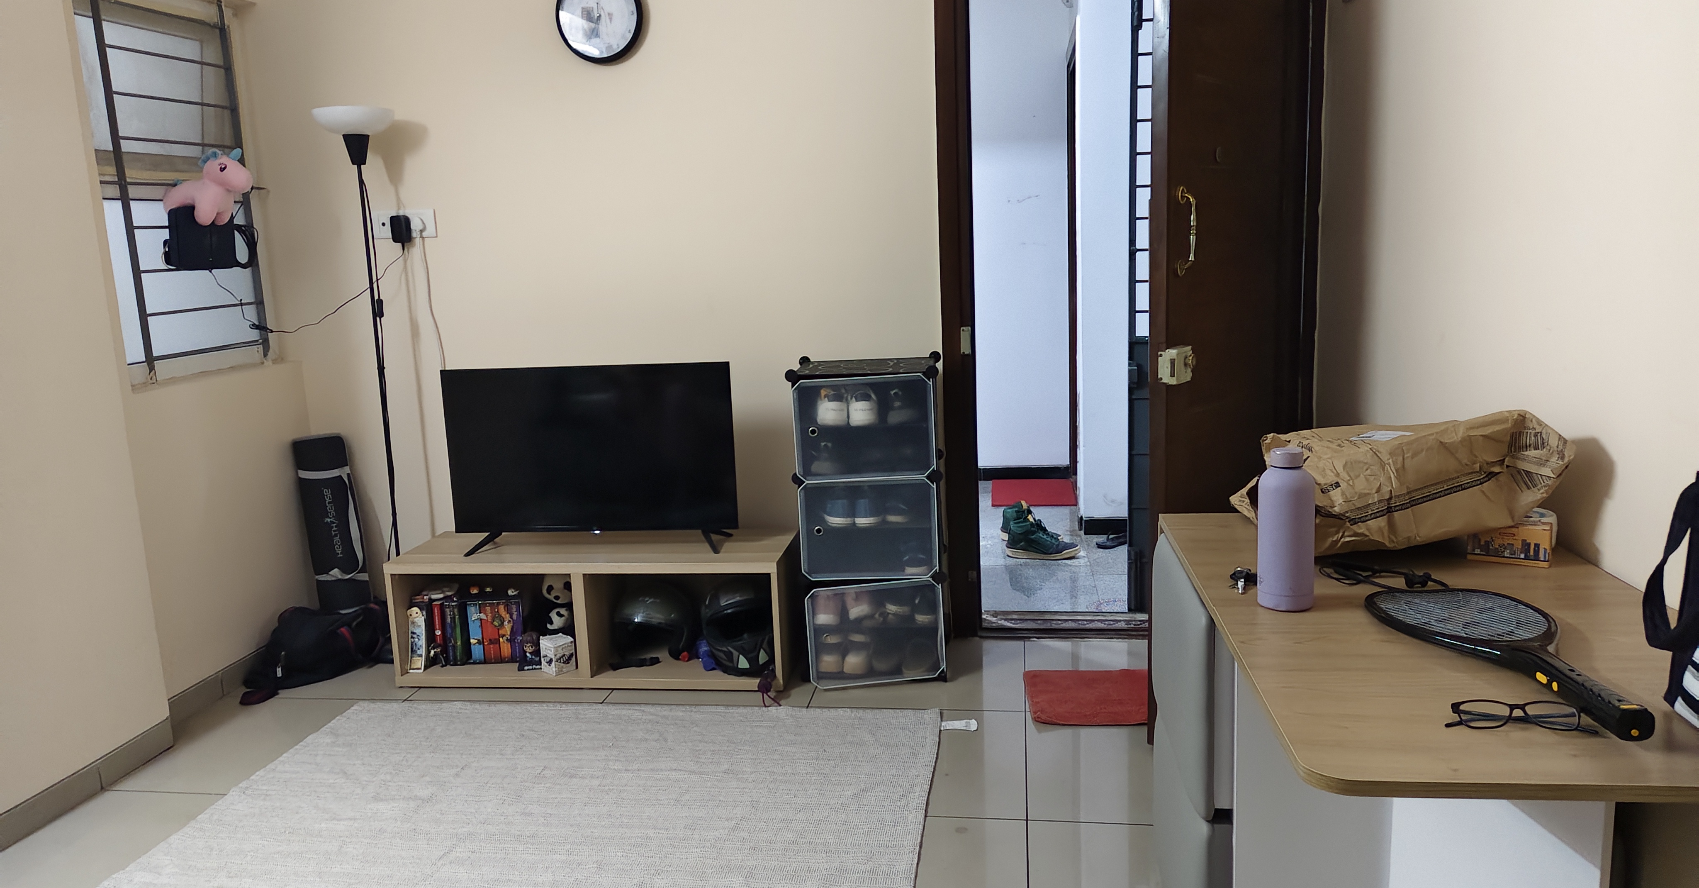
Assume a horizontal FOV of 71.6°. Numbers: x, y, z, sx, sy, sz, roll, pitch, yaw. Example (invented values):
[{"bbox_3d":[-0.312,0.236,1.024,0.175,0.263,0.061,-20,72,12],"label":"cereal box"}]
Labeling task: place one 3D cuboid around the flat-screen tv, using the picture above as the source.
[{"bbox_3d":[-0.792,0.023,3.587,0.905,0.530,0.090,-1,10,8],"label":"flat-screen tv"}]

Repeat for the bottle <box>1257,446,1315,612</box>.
[{"bbox_3d":[0.610,0.116,1.657,0.077,0.227,0.077,-1,10,8],"label":"bottle"}]

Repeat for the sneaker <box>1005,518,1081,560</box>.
[{"bbox_3d":[0.772,0.370,4.717,0.285,0.166,0.110,1,11,16],"label":"sneaker"}]

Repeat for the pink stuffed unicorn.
[{"bbox_3d":[-1.887,-0.759,3.465,0.220,0.225,0.130,-5,11,-14],"label":"pink stuffed unicorn"}]

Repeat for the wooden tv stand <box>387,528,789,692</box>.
[{"bbox_3d":[-0.762,0.504,3.622,1.185,0.384,0.353,-1,10,8],"label":"wooden tv stand"}]

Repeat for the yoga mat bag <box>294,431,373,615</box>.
[{"bbox_3d":[-1.697,0.342,3.901,0.175,0.712,0.175,-8,4,-10],"label":"yoga mat bag"}]

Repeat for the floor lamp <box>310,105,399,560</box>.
[{"bbox_3d":[-1.491,-0.171,3.755,0.275,1.748,0.275,-1,10,8],"label":"floor lamp"}]

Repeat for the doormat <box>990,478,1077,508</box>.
[{"bbox_3d":[0.902,0.233,5.788,0.400,0.012,0.610,-1,10,8],"label":"doormat"}]

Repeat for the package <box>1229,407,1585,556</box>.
[{"bbox_3d":[0.909,0.048,1.980,0.480,0.150,0.270,-10,9,10],"label":"package"}]

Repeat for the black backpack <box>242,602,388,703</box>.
[{"bbox_3d":[-1.661,0.631,3.722,0.440,0.195,0.270,-10,13,-38],"label":"black backpack"}]

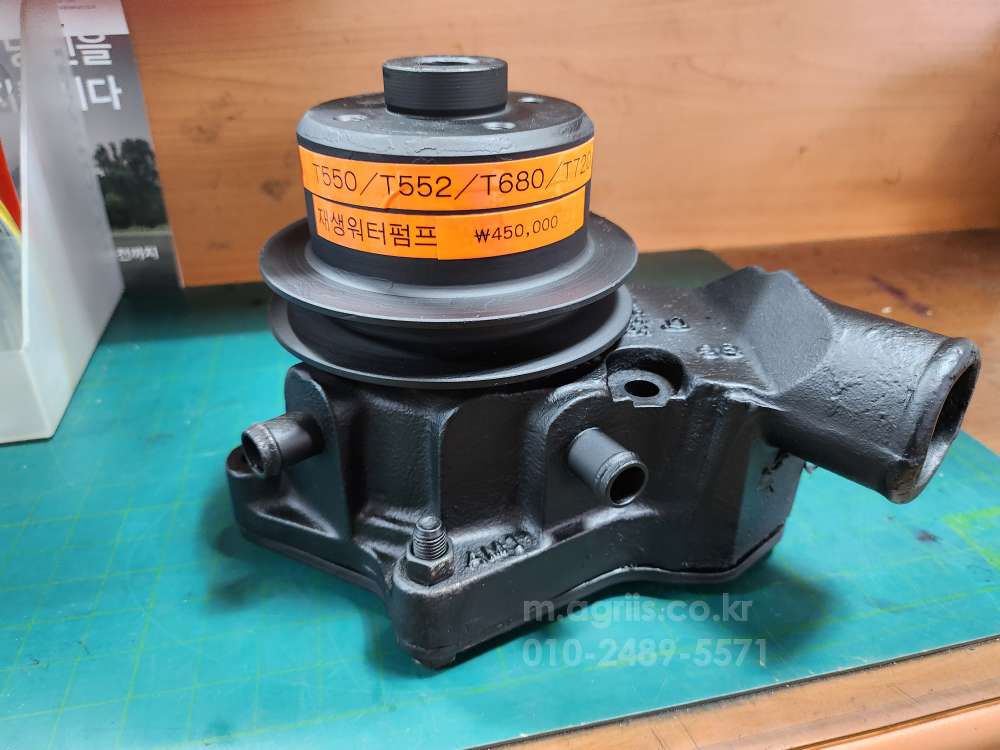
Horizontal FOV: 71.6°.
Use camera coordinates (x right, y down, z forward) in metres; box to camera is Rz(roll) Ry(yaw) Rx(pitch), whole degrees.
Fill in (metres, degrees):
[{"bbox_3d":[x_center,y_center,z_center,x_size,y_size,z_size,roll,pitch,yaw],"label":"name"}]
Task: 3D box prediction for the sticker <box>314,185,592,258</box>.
[{"bbox_3d":[-0.013,-0.043,0.197,0.080,0.012,0.024,-3,30,-5],"label":"sticker"}]

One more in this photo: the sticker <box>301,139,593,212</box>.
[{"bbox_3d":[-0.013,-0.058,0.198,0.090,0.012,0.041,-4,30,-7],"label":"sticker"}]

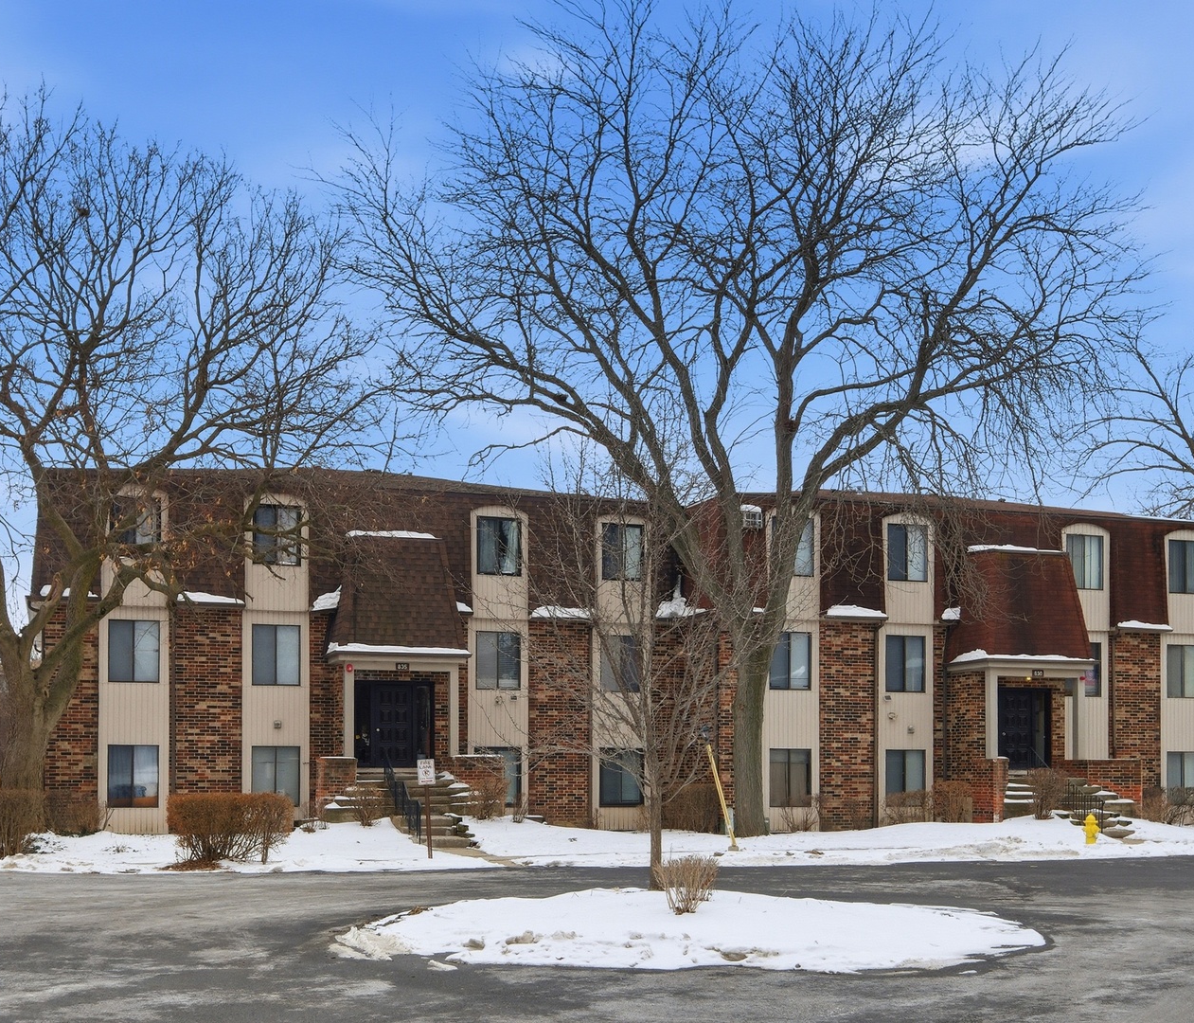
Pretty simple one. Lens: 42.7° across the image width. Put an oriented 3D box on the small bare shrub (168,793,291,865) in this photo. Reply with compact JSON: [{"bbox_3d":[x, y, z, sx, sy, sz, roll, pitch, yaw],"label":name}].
[{"bbox_3d":[-6.391,5.530,26.600,2.200,1.250,1.700,1,-5,-14],"label":"small bare shrub"}]

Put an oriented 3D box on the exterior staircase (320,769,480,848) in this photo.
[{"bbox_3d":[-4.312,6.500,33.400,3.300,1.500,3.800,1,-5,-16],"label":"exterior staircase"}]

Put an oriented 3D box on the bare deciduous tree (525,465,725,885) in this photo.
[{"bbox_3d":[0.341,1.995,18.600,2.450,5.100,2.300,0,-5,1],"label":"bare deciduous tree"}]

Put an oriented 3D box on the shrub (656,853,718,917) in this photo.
[{"bbox_3d":[0.919,3.809,15.600,0.630,0.610,0.580,0,-5,3],"label":"shrub"}]

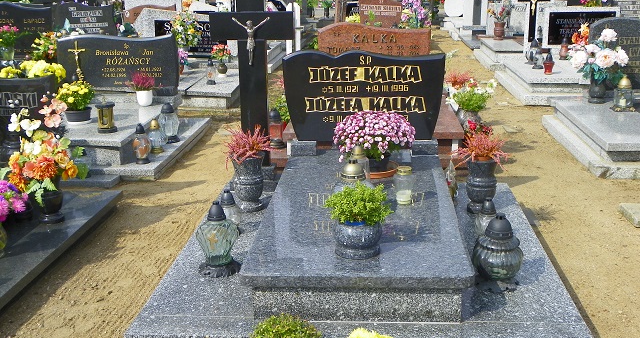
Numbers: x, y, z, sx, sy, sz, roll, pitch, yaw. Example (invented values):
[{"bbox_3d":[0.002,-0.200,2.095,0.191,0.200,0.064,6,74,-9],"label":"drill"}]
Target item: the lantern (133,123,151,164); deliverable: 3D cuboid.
[{"bbox_3d":[-1.374,-0.200,5.720,0.138,0.300,0.138,0,17,4],"label":"lantern"}]

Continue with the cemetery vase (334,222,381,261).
[{"bbox_3d":[0.173,0.298,3.320,0.212,0.150,0.212,0,17,4],"label":"cemetery vase"}]

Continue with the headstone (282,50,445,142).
[{"bbox_3d":[0.271,-0.453,4.579,0.980,0.546,0.090,0,16,5],"label":"headstone"}]

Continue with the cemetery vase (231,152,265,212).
[{"bbox_3d":[-0.408,0.072,4.355,0.190,0.330,0.190,0,17,4],"label":"cemetery vase"}]

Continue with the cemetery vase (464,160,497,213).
[{"bbox_3d":[0.929,0.090,4.250,0.177,0.312,0.177,0,17,4],"label":"cemetery vase"}]

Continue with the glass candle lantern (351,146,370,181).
[{"bbox_3d":[0.220,-0.029,4.151,0.130,0.207,0.130,0,16,4],"label":"glass candle lantern"}]

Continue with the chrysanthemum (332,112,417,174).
[{"bbox_3d":[0.311,-0.149,4.226,0.460,0.355,0.430,0,16,5],"label":"chrysanthemum"}]

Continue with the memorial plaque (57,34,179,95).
[{"bbox_3d":[-1.945,-1.002,7.157,1.134,0.587,0.100,0,16,5],"label":"memorial plaque"}]

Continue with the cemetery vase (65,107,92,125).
[{"bbox_3d":[-2.117,-0.473,6.460,0.245,0.115,0.245,0,17,4],"label":"cemetery vase"}]

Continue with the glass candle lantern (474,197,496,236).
[{"bbox_3d":[0.863,0.265,3.800,0.122,0.232,0.122,0,17,4],"label":"glass candle lantern"}]

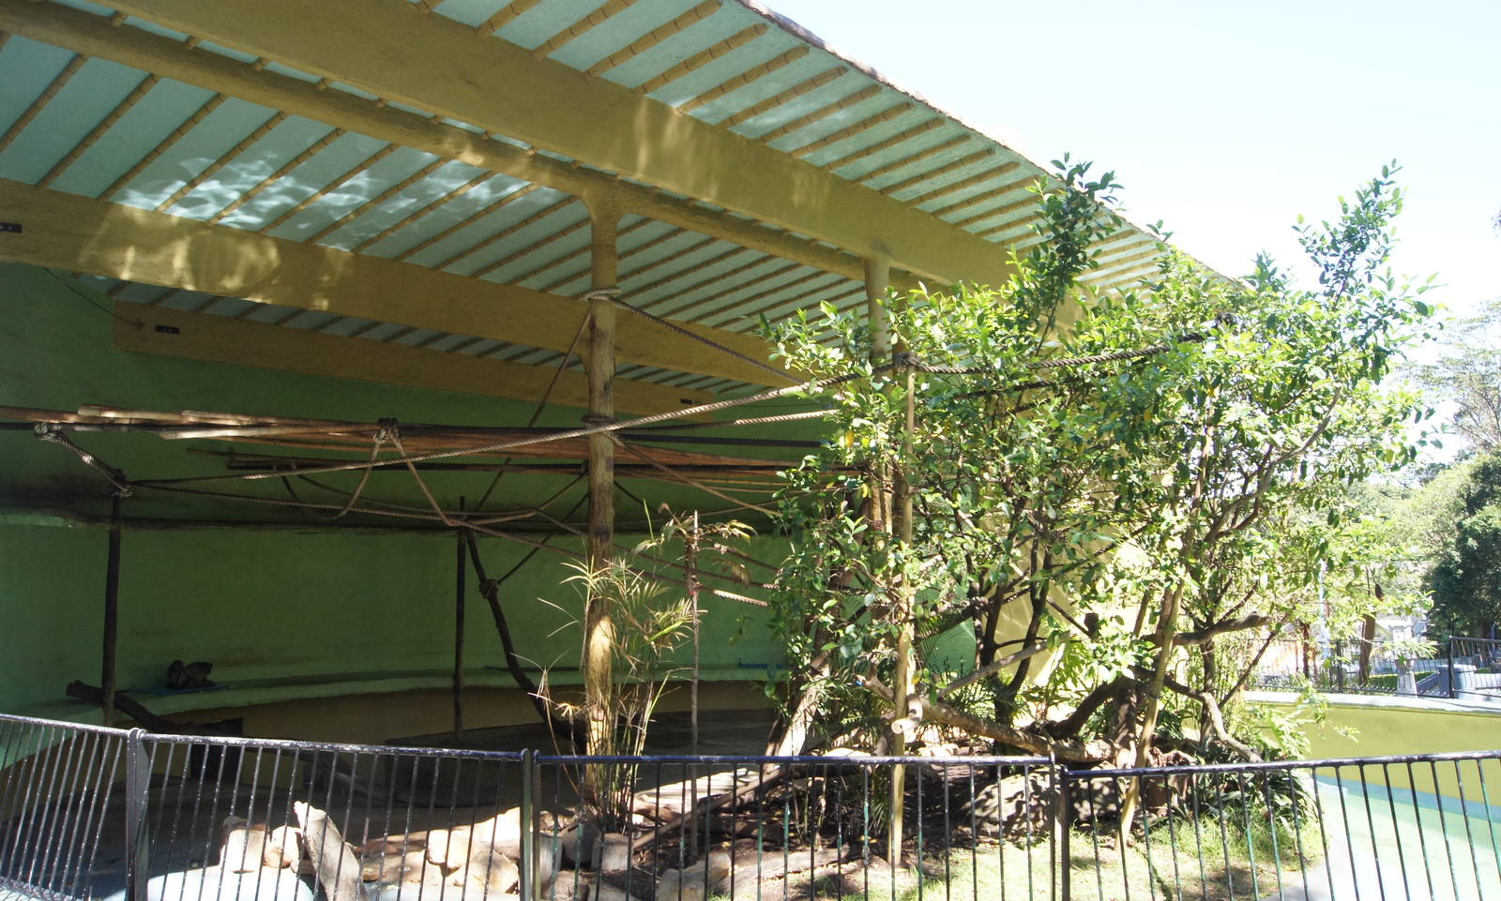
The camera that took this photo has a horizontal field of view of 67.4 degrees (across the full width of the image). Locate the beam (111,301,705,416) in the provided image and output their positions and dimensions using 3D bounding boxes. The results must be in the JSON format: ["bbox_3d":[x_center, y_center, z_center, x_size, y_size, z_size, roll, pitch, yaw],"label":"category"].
[{"bbox_3d":[-3.494,-0.936,14.072,0.220,0.490,8.178,-6,-8,44],"label":"beam"}]

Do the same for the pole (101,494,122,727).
[{"bbox_3d":[-5.832,1.681,10.289,0.095,2.713,0.095,-6,-8,44],"label":"pole"}]

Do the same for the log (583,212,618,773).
[{"bbox_3d":[-1.207,0.347,9.153,0.200,4.981,0.200,0,-6,0],"label":"log"}]

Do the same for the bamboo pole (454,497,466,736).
[{"bbox_3d":[-3.354,1.921,13.087,0.083,2.795,0.083,-6,-8,44],"label":"bamboo pole"}]

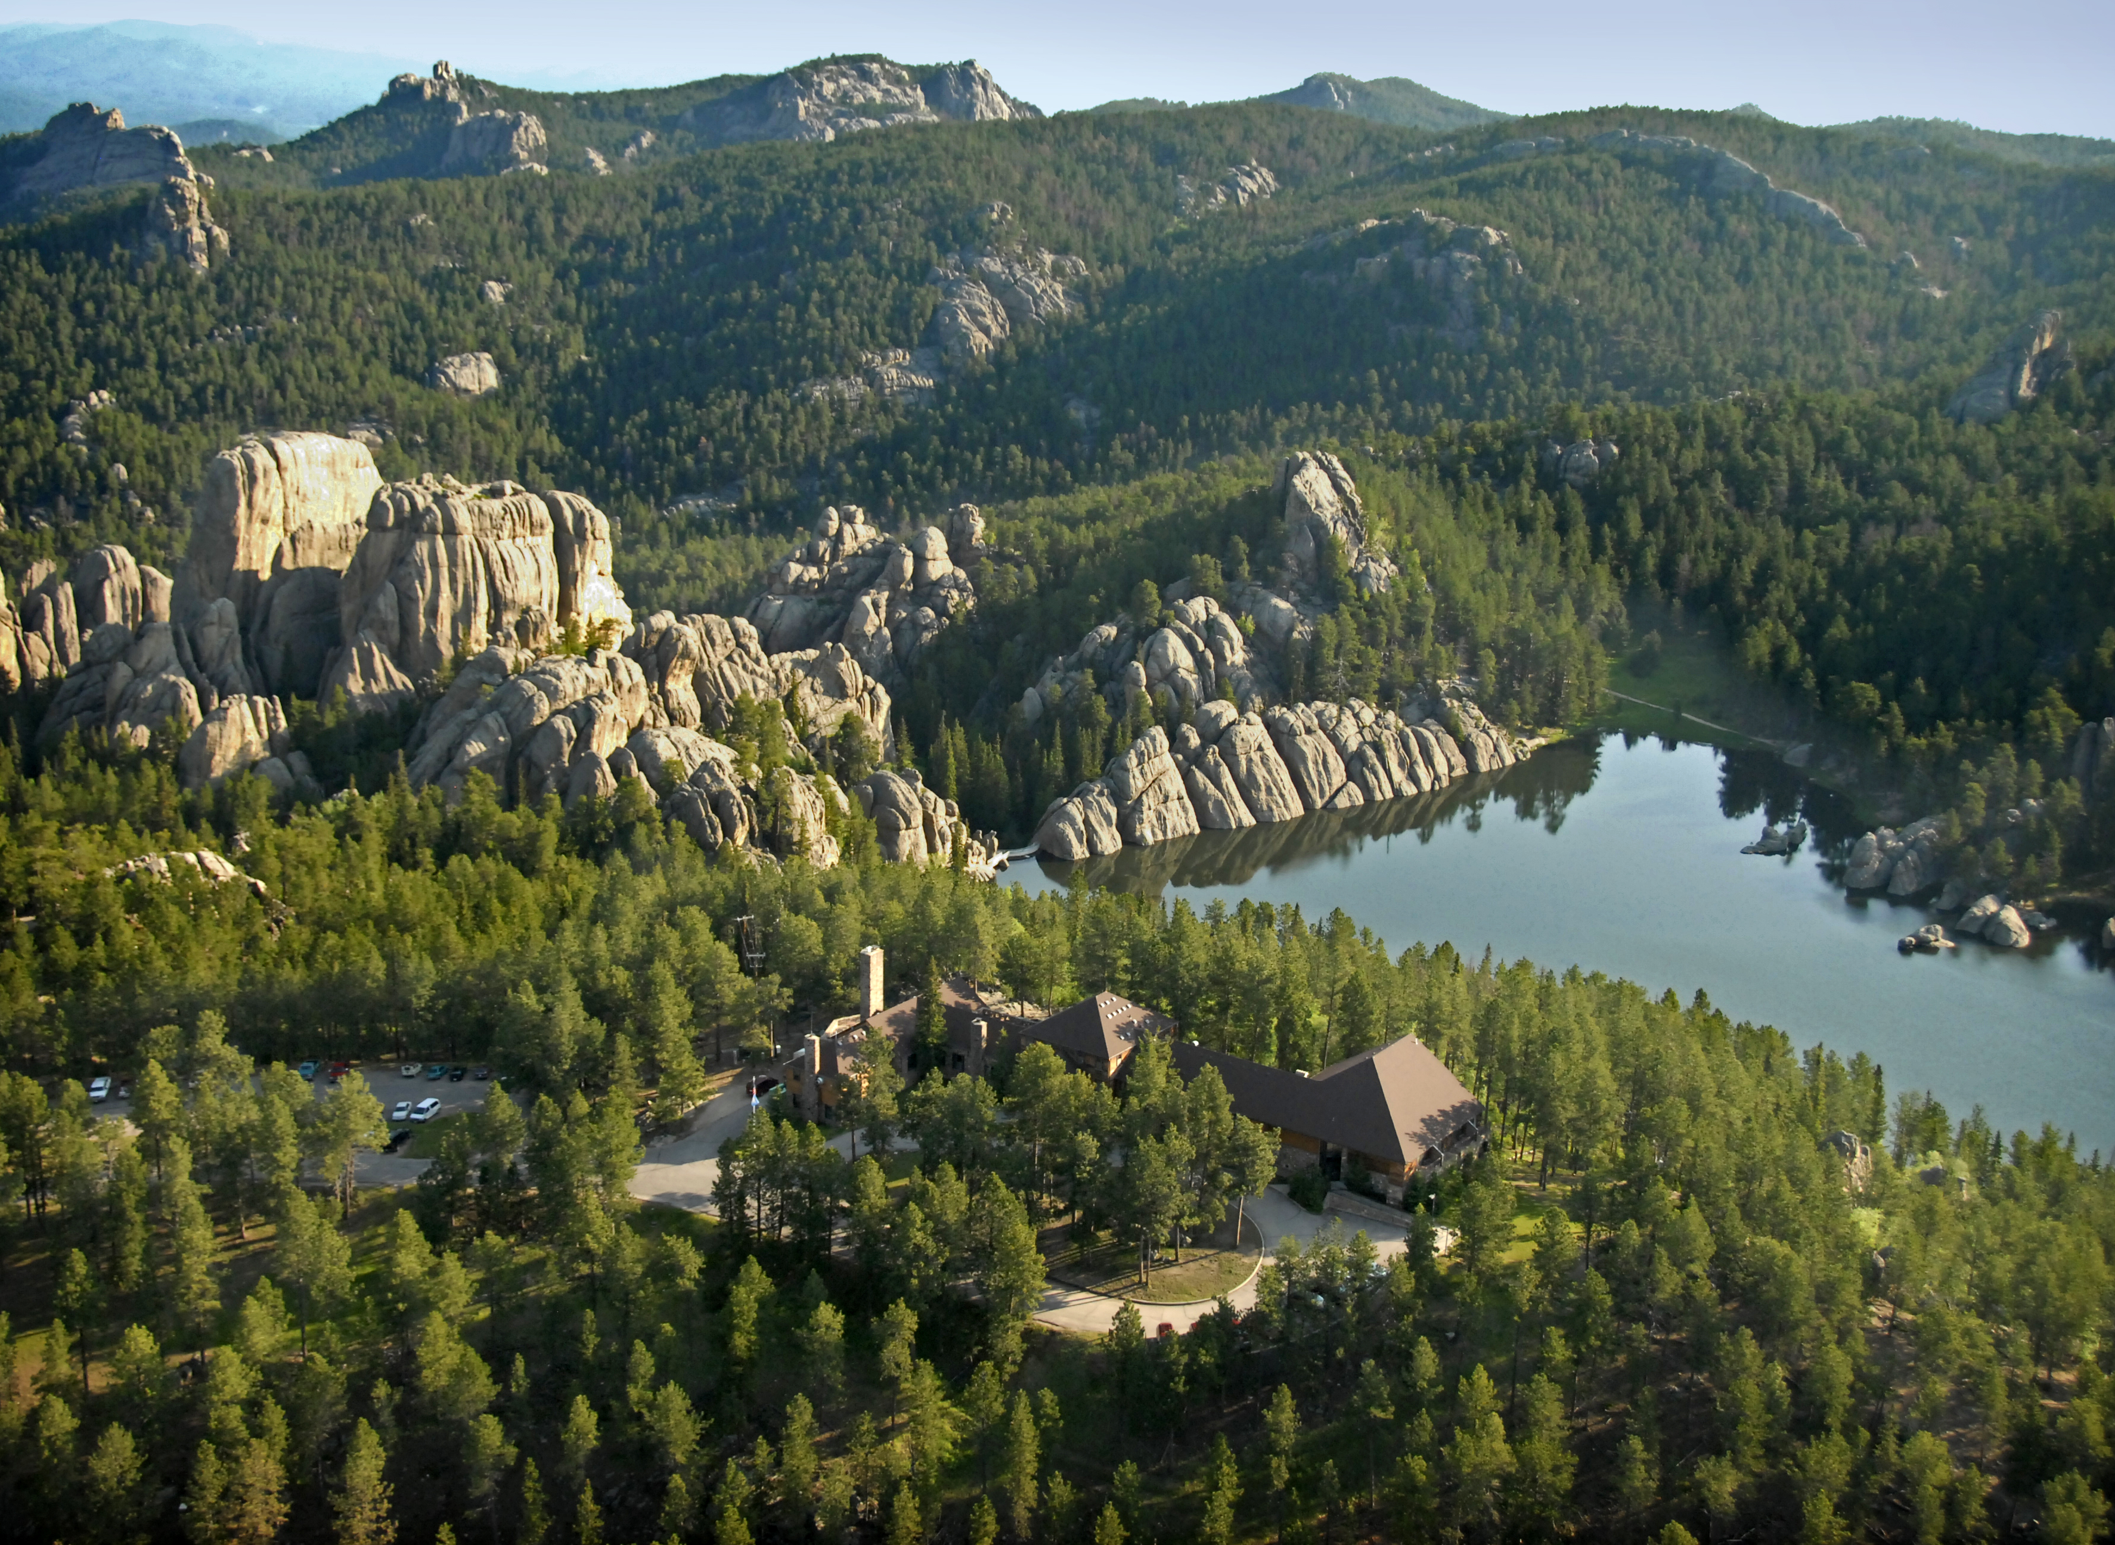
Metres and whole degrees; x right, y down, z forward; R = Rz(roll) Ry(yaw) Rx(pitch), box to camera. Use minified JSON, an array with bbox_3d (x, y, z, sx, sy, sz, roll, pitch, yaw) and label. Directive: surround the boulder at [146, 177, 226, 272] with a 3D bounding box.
[{"bbox_3d":[-559.735,-353.307,1650.000,52.288,59.314,44.445,-5,17,-18],"label":"boulder"}]

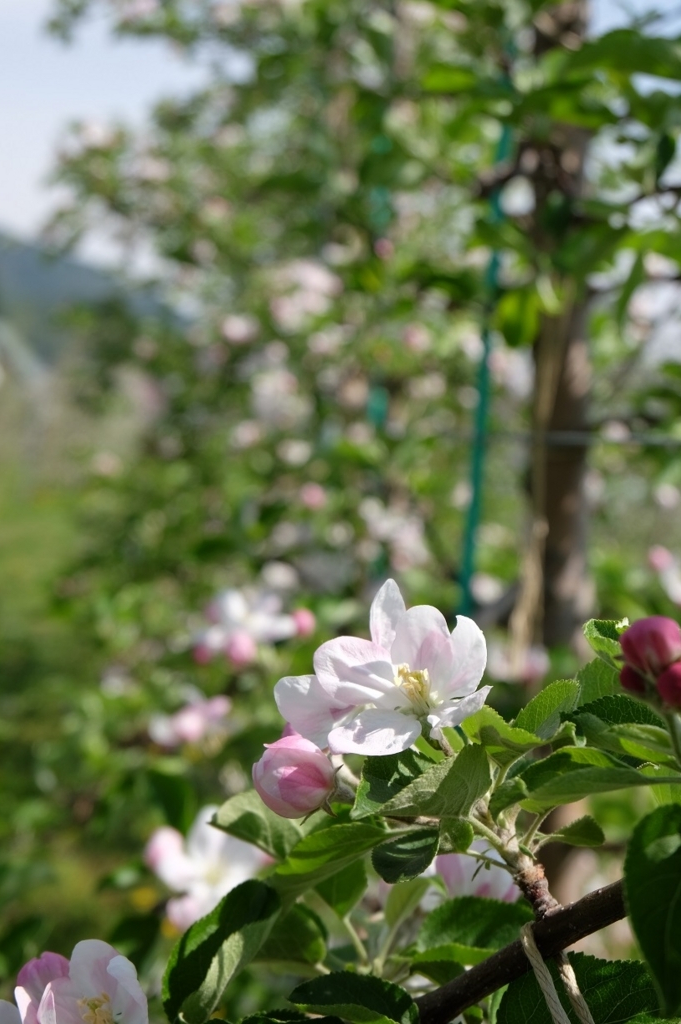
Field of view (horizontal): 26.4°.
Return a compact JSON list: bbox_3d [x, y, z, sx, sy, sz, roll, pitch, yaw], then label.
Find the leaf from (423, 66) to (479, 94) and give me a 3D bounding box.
[{"bbox_3d":[0.106,-0.416,1.400,0.056,0.025,0.035,0,4,0],"label":"leaf"}]

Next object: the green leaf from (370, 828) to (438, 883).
[{"bbox_3d":[0.016,0.087,0.368,0.014,0.018,0.007,37,-11,24],"label":"green leaf"}]

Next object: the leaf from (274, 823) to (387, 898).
[{"bbox_3d":[-0.003,0.095,0.398,0.032,0.019,0.020,0,4,0],"label":"leaf"}]

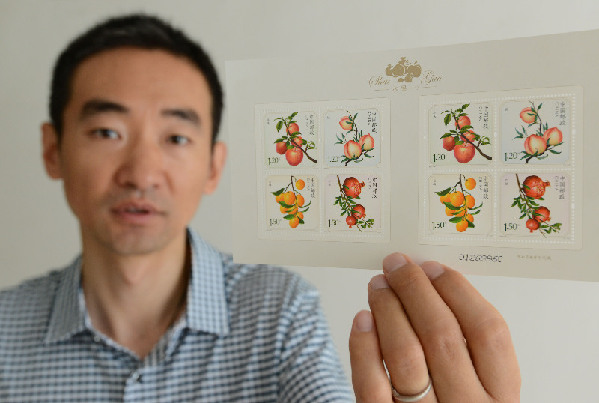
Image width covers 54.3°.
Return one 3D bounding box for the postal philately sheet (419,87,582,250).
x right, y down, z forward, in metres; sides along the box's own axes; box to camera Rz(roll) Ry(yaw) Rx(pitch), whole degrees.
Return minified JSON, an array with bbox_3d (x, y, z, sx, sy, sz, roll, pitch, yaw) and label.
[{"bbox_3d":[0.093,-0.015,0.274,0.073,0.073,0.005,0,1,20],"label":"postal philately sheet"}]

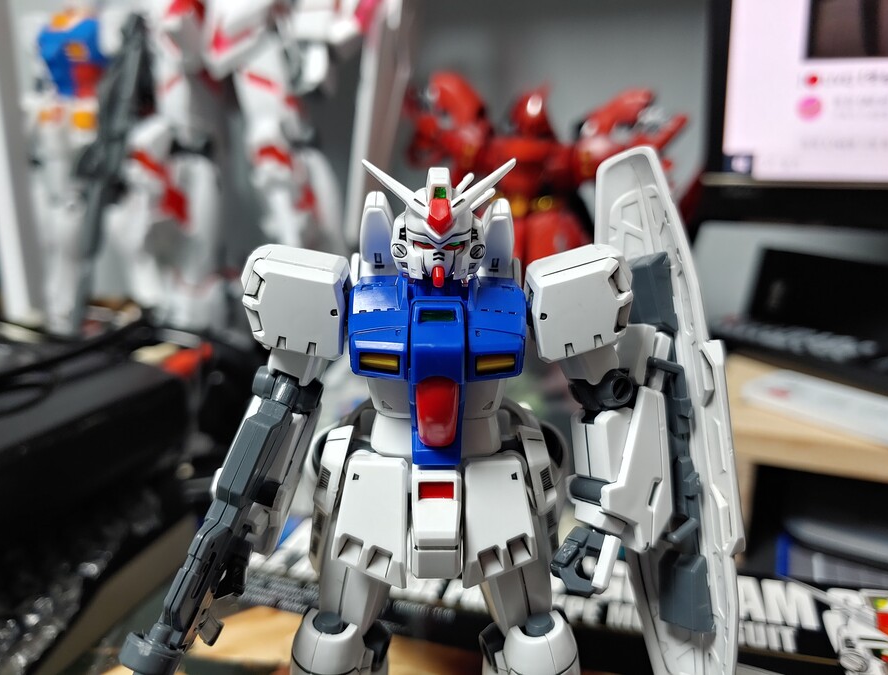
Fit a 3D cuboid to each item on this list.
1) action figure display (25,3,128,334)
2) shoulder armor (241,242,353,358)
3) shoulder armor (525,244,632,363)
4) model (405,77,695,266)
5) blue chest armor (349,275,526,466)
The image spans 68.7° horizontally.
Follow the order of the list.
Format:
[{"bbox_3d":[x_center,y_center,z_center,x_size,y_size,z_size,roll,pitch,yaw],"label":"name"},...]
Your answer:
[{"bbox_3d":[-0.182,-0.090,0.313,0.062,0.175,0.043,6,16,17],"label":"action figure display"},{"bbox_3d":[-0.033,-0.009,0.151,0.021,0.022,0.026,10,15,-2],"label":"shoulder armor"},{"bbox_3d":[0.031,-0.008,0.151,0.021,0.022,0.026,-8,15,2],"label":"shoulder armor"},{"bbox_3d":[0.074,-0.082,0.495,0.190,0.215,0.120,2,15,6],"label":"model"},{"bbox_3d":[-0.002,0.007,0.155,0.040,0.041,0.028,1,15,0],"label":"blue chest armor"}]

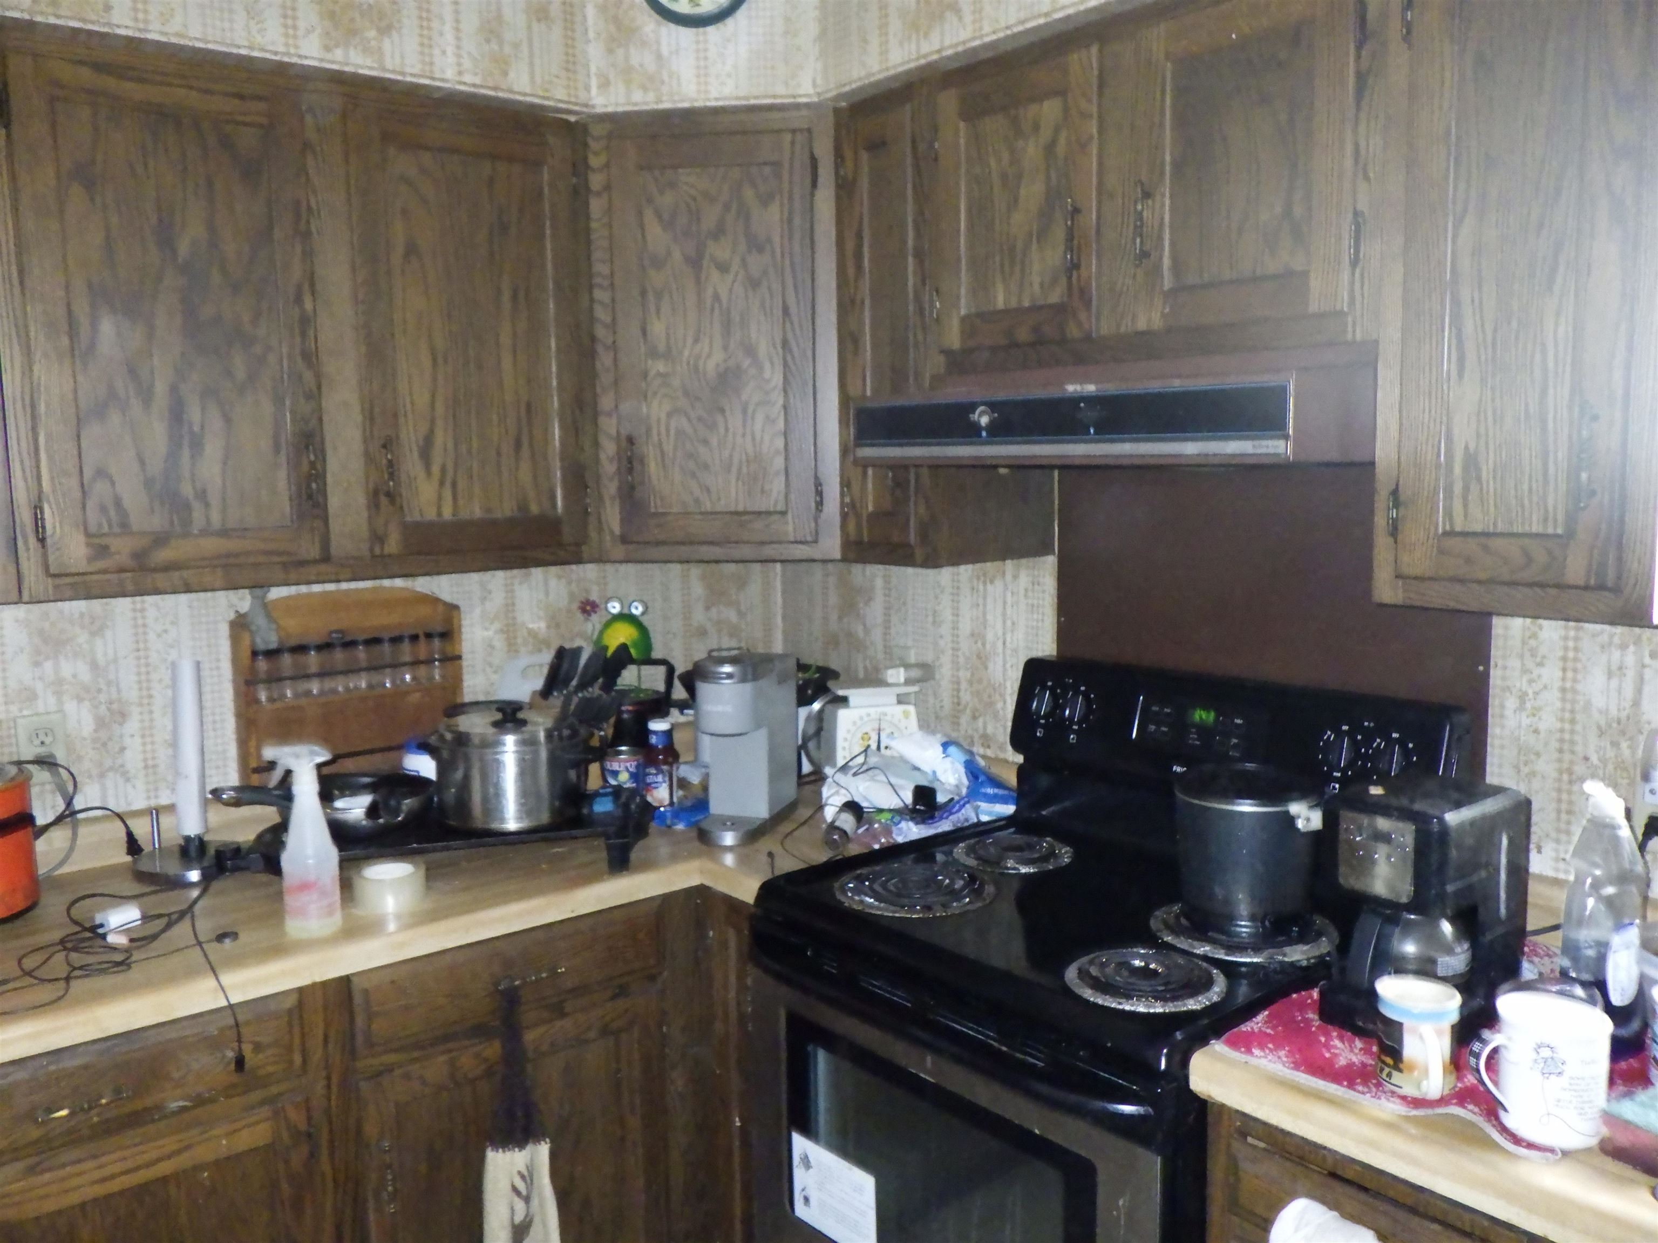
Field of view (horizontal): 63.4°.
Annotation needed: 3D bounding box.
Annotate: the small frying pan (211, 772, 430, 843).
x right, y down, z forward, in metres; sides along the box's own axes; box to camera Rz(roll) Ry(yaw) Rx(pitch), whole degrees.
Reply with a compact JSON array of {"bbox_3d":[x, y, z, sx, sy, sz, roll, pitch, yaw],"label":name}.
[{"bbox_3d":[-0.811,0.297,2.170,0.350,0.088,0.250,-7,9,-40],"label":"small frying pan"}]

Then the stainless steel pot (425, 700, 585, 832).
[{"bbox_3d":[-0.541,0.229,2.250,0.292,0.194,0.238,-3,7,-14],"label":"stainless steel pot"}]

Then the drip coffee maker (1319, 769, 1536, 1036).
[{"bbox_3d":[0.672,0.318,1.510,0.195,0.265,0.145,-7,9,-38],"label":"drip coffee maker"}]

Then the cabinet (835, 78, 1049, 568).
[{"bbox_3d":[0.204,-0.501,2.345,0.302,0.778,0.252,-7,9,-38],"label":"cabinet"}]

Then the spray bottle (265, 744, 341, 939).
[{"bbox_3d":[-0.739,0.302,1.873,0.098,0.267,0.075,-1,7,0],"label":"spray bottle"}]

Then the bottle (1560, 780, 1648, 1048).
[{"bbox_3d":[0.848,0.315,1.469,0.077,0.283,0.077,-7,9,-39],"label":"bottle"}]

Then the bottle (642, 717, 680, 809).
[{"bbox_3d":[-0.319,0.263,2.500,0.068,0.178,0.050,0,7,12],"label":"bottle"}]

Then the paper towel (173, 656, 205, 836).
[{"bbox_3d":[-1.042,0.208,2.183,0.046,0.285,0.046,-7,9,-38],"label":"paper towel"}]

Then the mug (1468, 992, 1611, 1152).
[{"bbox_3d":[0.670,0.423,1.270,0.127,0.115,0.094,0,7,9],"label":"mug"}]

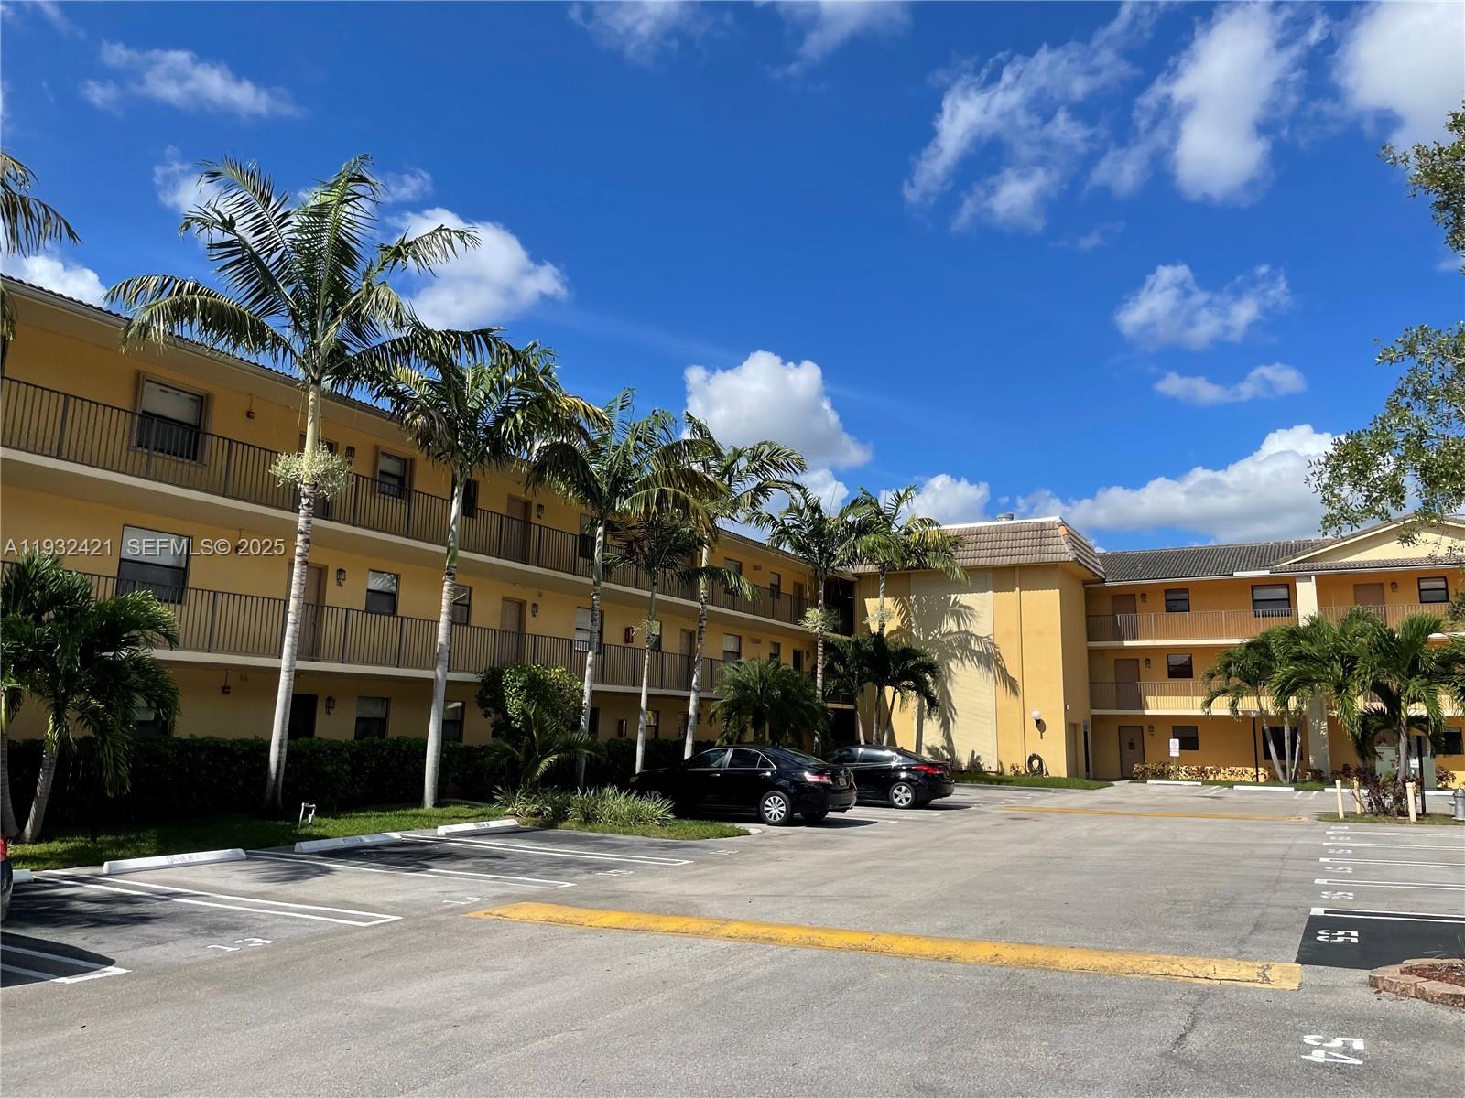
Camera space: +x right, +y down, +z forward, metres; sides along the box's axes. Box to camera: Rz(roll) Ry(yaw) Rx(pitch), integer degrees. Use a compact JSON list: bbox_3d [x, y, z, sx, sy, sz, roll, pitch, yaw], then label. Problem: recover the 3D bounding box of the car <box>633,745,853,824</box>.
[{"bbox_3d":[0.094,4.741,22.437,4.780,1.470,1.820,-4,-10,28],"label":"car"}]

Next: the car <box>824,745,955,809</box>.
[{"bbox_3d":[3.371,5.697,27.802,4.530,1.440,1.780,-4,-10,28],"label":"car"}]

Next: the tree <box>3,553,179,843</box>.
[{"bbox_3d":[-9.477,1.982,15.036,3.100,3.900,2.900,7,-11,-31],"label":"tree"}]

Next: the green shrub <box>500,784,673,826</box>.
[{"bbox_3d":[-2.745,4.743,20.671,3.500,0.650,1.350,-4,-10,28],"label":"green shrub"}]

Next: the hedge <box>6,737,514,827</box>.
[{"bbox_3d":[-8.332,4.191,20.568,1.150,1.300,11.400,-4,-10,28],"label":"hedge"}]

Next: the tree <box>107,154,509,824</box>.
[{"bbox_3d":[-7.808,-1.457,20.104,6.800,12.400,6.300,5,-10,-21],"label":"tree"}]

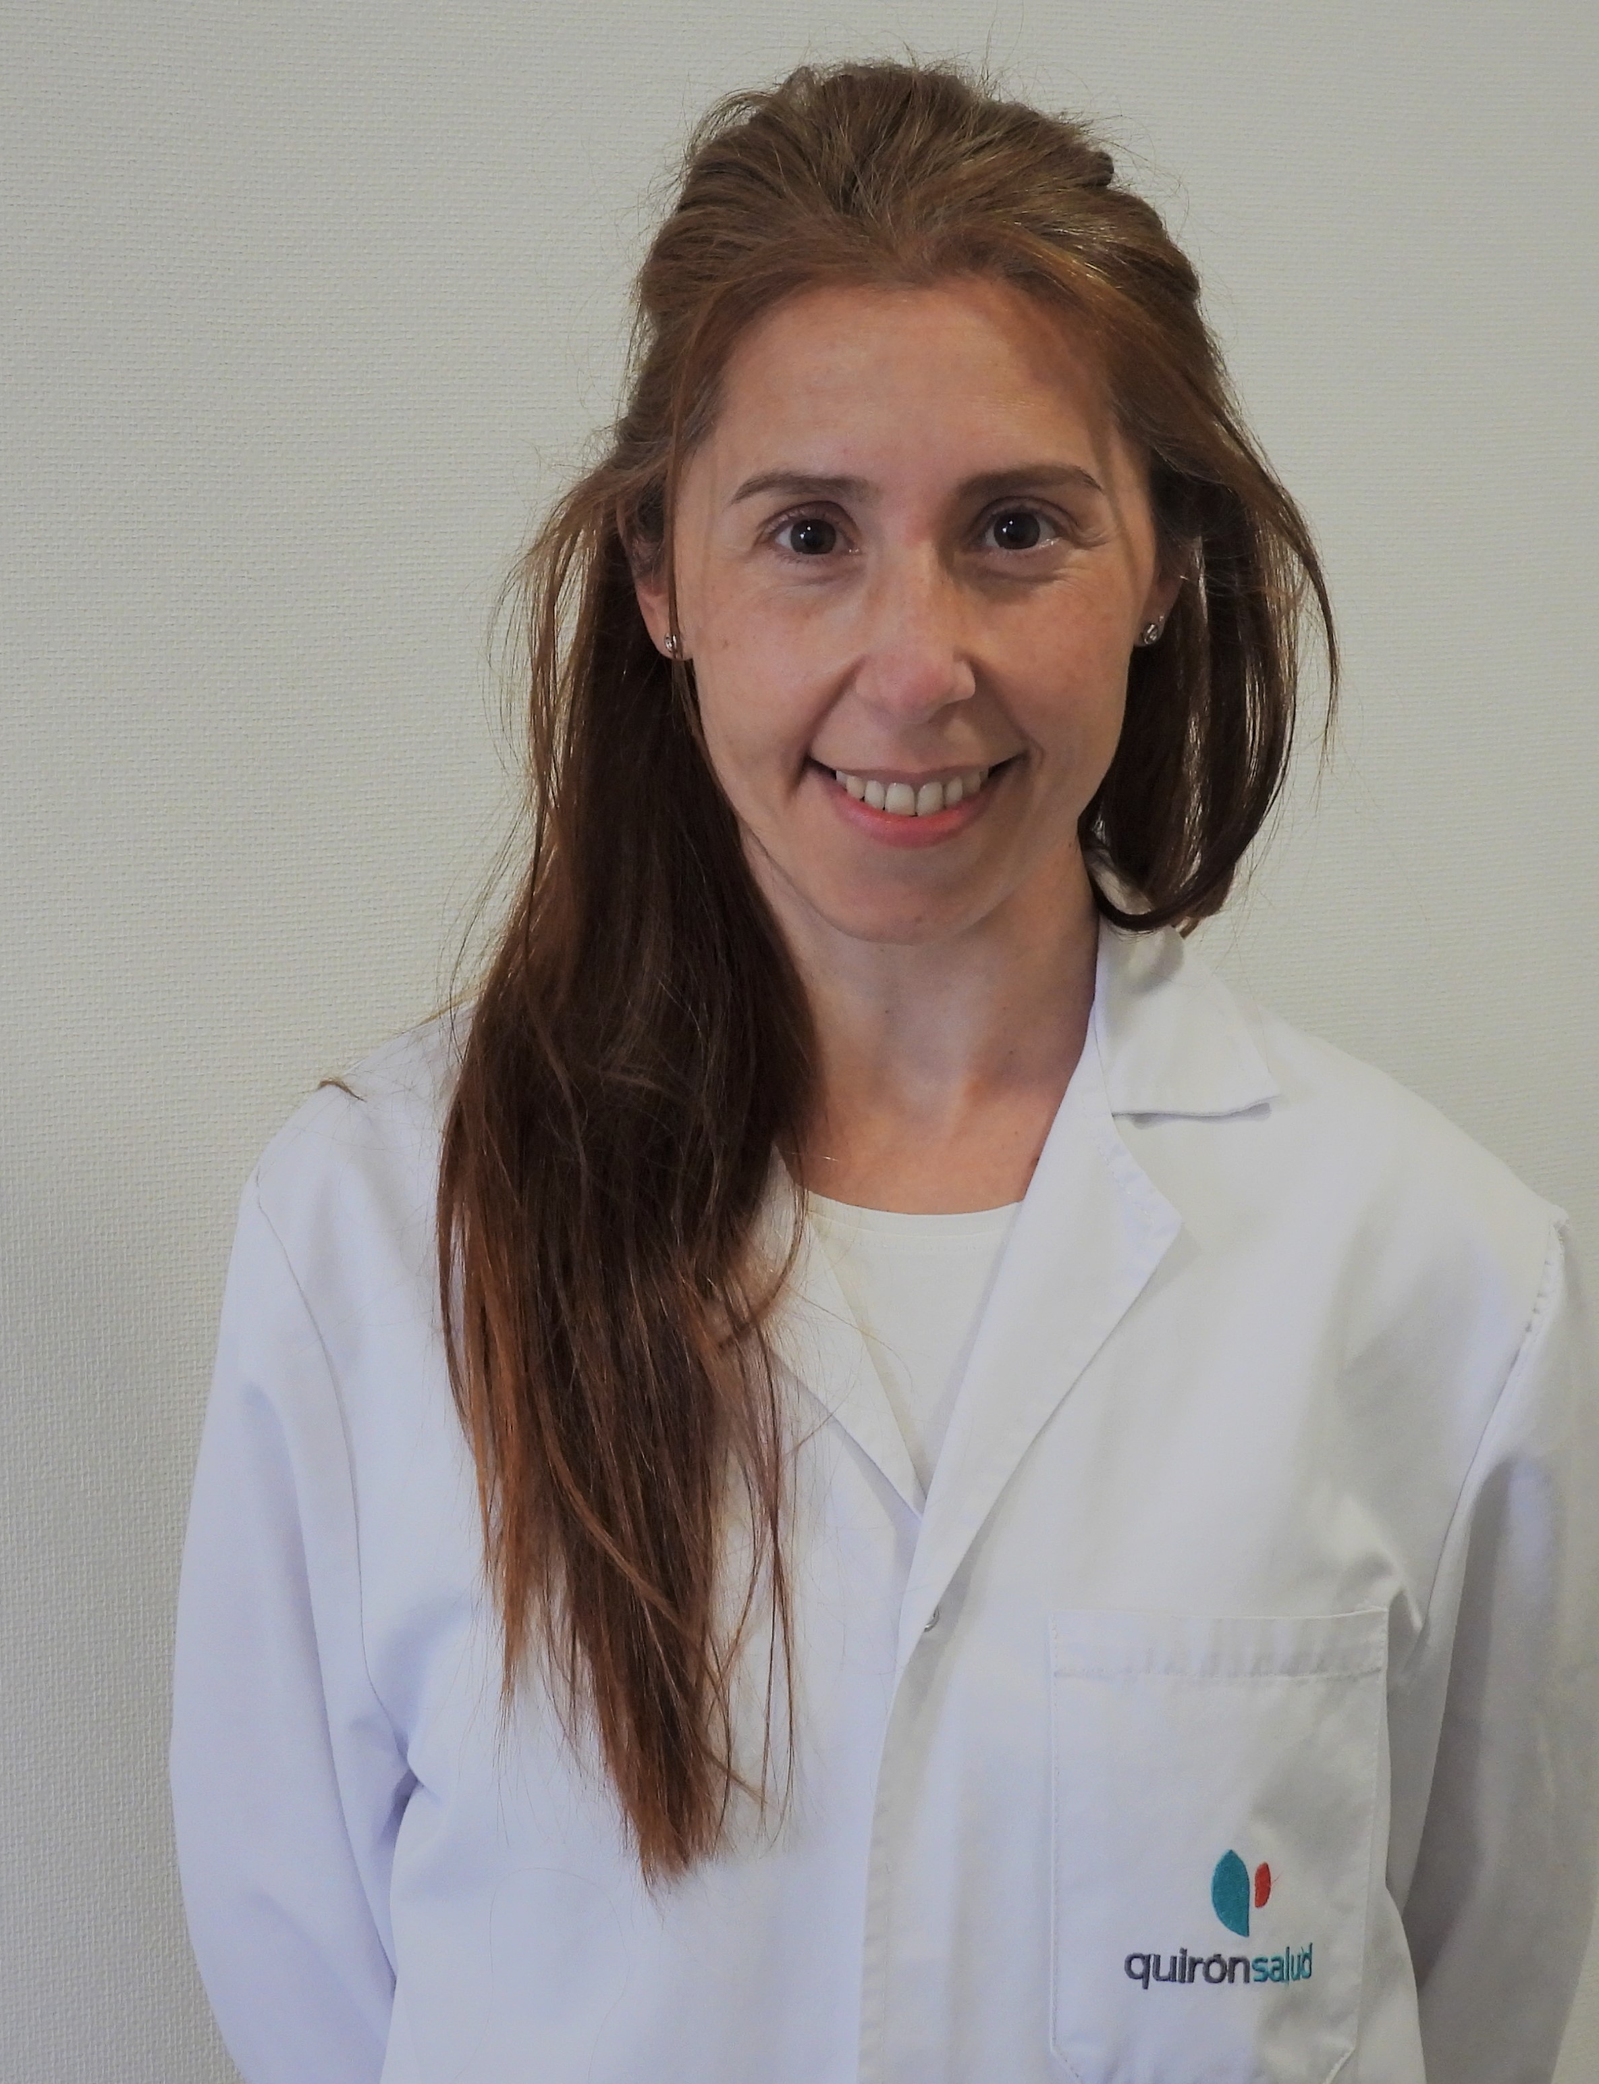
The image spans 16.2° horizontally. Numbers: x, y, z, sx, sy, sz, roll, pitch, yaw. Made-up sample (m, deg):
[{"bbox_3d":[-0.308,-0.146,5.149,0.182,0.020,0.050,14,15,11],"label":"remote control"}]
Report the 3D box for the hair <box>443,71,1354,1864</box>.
[{"bbox_3d":[0.025,-0.021,1.680,0.262,0.535,0.225,-2,3,0],"label":"hair"}]

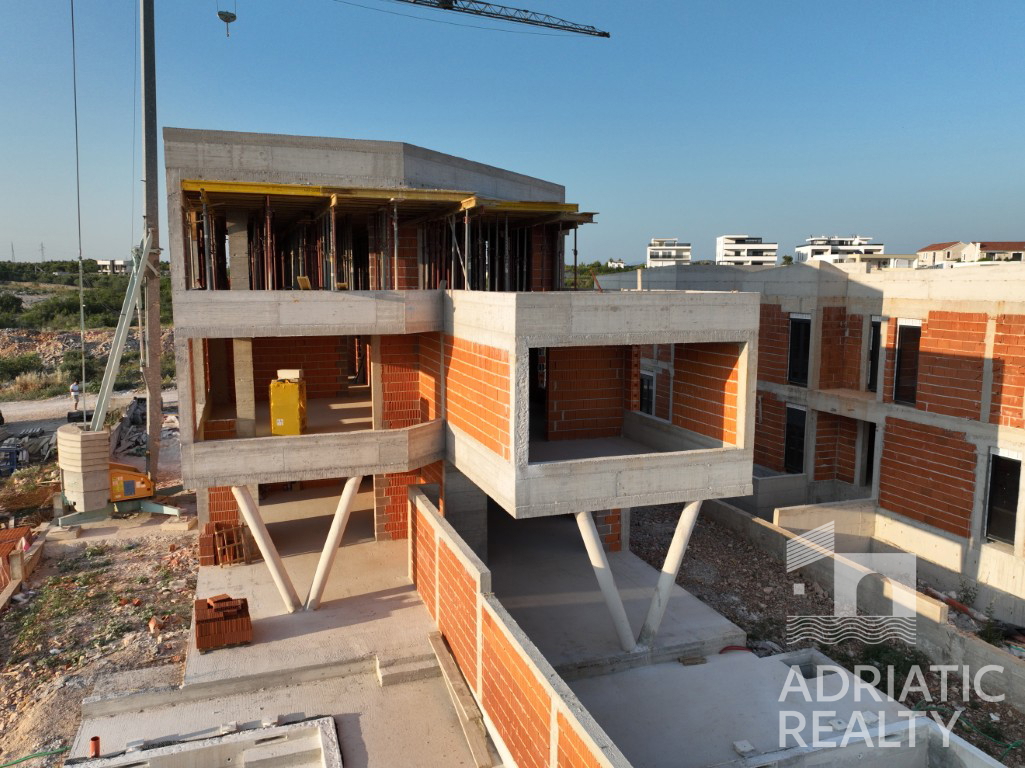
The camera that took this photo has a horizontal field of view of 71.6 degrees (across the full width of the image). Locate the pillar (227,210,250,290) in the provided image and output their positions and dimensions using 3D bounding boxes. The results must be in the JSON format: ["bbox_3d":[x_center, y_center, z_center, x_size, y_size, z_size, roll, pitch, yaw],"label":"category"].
[{"bbox_3d":[-6.626,-2.913,17.268,0.420,2.700,0.350,-2,8,-19],"label":"pillar"}]

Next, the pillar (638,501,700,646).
[{"bbox_3d":[3.084,3.658,13.879,0.290,3.150,0.290,19,1,-20],"label":"pillar"}]

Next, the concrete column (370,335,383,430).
[{"bbox_3d":[-3.588,-0.205,18.715,0.280,2.730,0.330,-2,8,-19],"label":"concrete column"}]

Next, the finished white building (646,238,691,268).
[{"bbox_3d":[41.990,-34.502,190.000,11.500,8.600,9.500,1,7,6],"label":"finished white building"}]

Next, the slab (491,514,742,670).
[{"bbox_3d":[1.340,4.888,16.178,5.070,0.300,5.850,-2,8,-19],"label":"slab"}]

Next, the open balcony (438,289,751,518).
[{"bbox_3d":[1.606,0.030,15.075,4.920,3.920,4.700,-2,8,-19],"label":"open balcony"}]

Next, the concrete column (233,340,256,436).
[{"bbox_3d":[-6.651,-0.079,17.648,0.430,2.730,0.350,-2,8,-19],"label":"concrete column"}]

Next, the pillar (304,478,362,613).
[{"bbox_3d":[-3.900,3.417,15.666,0.280,3.130,0.280,18,1,-20],"label":"pillar"}]

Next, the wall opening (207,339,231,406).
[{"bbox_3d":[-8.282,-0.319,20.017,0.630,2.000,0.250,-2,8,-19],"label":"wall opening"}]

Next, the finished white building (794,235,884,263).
[{"bbox_3d":[101.500,-41.375,221.000,22.000,9.000,12.500,0,7,0],"label":"finished white building"}]

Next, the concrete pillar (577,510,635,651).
[{"bbox_3d":[1.780,3.712,13.439,0.290,3.150,0.290,-23,14,-15],"label":"concrete pillar"}]

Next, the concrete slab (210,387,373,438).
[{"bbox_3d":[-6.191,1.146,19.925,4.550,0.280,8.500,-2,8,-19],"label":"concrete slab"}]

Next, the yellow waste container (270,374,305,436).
[{"bbox_3d":[-5.217,0.765,16.596,0.660,1.600,0.750,-1,7,-12],"label":"yellow waste container"}]

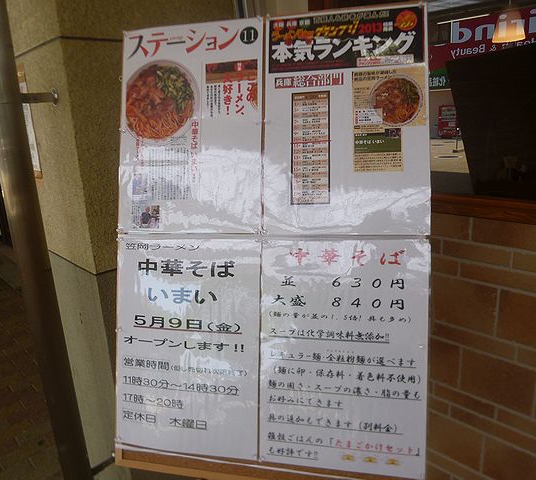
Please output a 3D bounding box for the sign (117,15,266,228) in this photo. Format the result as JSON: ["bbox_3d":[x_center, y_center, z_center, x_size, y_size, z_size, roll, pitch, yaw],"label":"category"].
[{"bbox_3d":[-0.158,-0.224,0.893,0.301,0.424,0.008,0,-2,12],"label":"sign"}]

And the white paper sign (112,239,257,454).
[{"bbox_3d":[-0.162,0.211,0.884,0.301,0.424,0.008,0,0,12],"label":"white paper sign"}]

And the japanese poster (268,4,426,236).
[{"bbox_3d":[0.141,-0.221,0.829,0.301,0.424,0.008,0,-2,11],"label":"japanese poster"}]

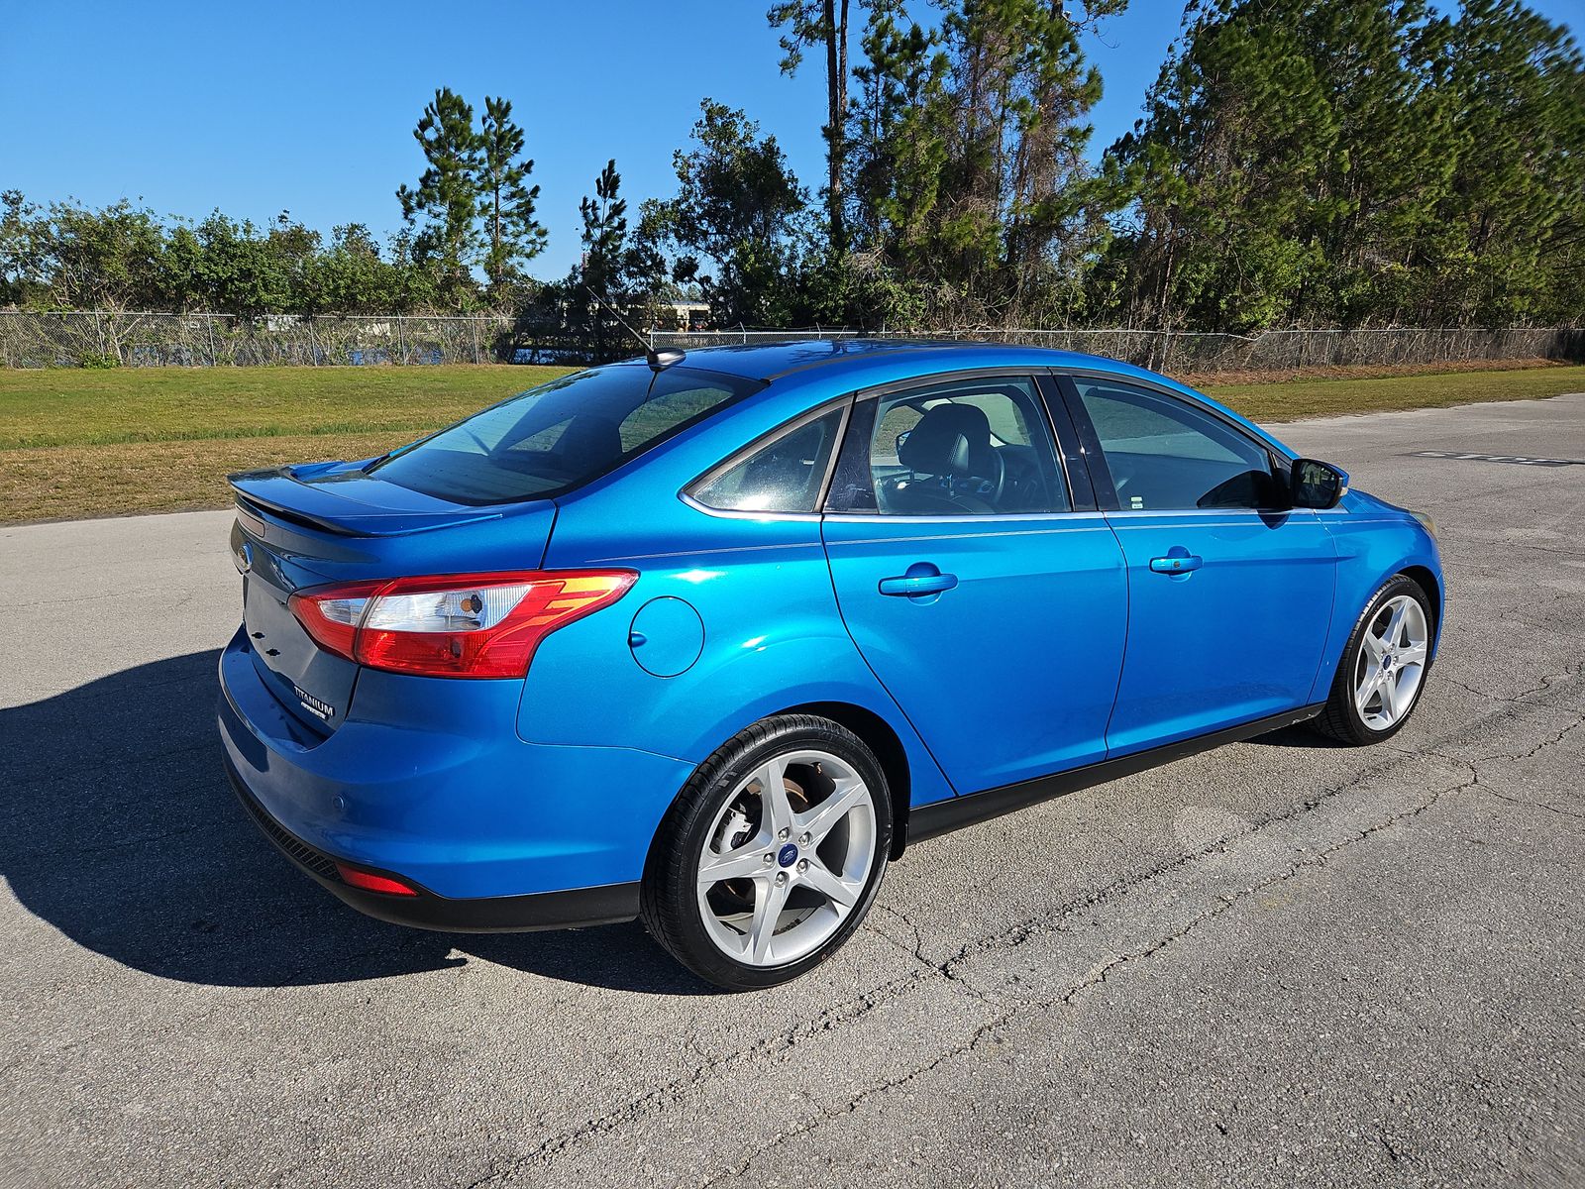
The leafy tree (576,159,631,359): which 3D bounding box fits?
[{"bbox_3d":[-7.298,-12.720,40.623,2.116,7.600,2.116,-2,14,-9],"label":"leafy tree"}]

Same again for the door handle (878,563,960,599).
[{"bbox_3d":[0.285,-0.026,2.388,0.226,0.068,0.050,-9,16,-34],"label":"door handle"}]

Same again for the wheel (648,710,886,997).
[{"bbox_3d":[-0.062,0.569,2.462,0.645,0.643,0.240,-9,16,-34],"label":"wheel"}]

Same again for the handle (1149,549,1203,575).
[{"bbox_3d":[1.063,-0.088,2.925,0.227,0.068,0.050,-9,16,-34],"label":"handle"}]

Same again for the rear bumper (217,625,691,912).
[{"bbox_3d":[-1.010,0.282,2.666,0.720,0.610,1.780,-9,16,-34],"label":"rear bumper"}]

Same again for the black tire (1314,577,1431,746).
[{"bbox_3d":[2.121,0.223,3.921,0.645,0.643,0.240,-9,16,-34],"label":"black tire"}]

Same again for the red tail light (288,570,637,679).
[{"bbox_3d":[-0.639,0.034,2.064,0.530,0.170,0.485,-9,16,-34],"label":"red tail light"}]

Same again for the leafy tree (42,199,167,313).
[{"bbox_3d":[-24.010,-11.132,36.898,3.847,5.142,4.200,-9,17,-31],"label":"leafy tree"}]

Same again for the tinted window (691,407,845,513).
[{"bbox_3d":[-0.029,-0.299,2.316,0.470,0.275,0.060,-7,-8,-27],"label":"tinted window"}]

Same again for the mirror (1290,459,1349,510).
[{"bbox_3d":[1.566,-0.329,3.144,0.130,0.158,0.180,-9,16,-34],"label":"mirror"}]

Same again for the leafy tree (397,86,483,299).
[{"bbox_3d":[-13.690,-14.631,41.172,3.213,9.637,3.213,-4,15,-17],"label":"leafy tree"}]

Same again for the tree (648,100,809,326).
[{"bbox_3d":[-2.289,-13.069,37.957,5.768,8.779,5.768,-1,14,-3],"label":"tree"}]

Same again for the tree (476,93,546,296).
[{"bbox_3d":[-13.275,-16.238,47.787,3.900,11.738,3.900,-3,14,-14],"label":"tree"}]

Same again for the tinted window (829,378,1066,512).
[{"bbox_3d":[0.382,-0.353,2.597,0.810,0.385,0.070,-8,-7,-32],"label":"tinted window"}]

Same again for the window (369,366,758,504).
[{"bbox_3d":[-0.670,-0.432,2.747,0.740,0.090,1.220,-33,27,-26],"label":"window"}]

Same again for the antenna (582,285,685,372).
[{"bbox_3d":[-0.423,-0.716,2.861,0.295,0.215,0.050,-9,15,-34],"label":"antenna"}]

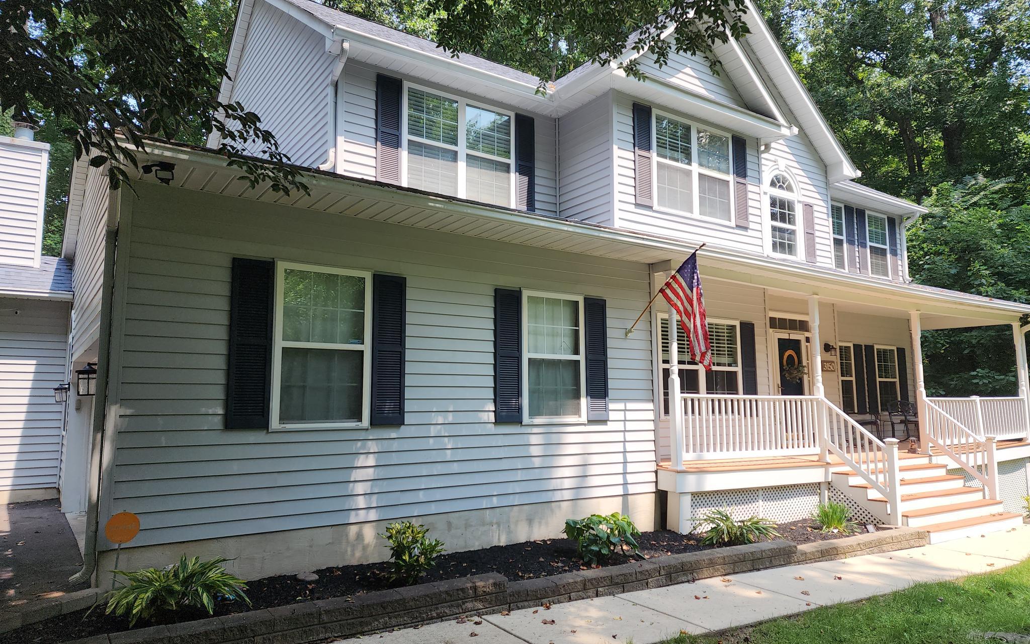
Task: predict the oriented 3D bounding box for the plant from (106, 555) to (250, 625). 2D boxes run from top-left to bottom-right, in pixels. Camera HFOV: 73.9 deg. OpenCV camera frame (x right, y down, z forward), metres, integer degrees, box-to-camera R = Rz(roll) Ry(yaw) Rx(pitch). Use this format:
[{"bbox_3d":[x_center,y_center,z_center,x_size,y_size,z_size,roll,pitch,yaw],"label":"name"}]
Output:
[{"bbox_3d":[-2.432,1.865,4.975,0.950,0.400,0.800,4,-8,-35],"label":"plant"}]

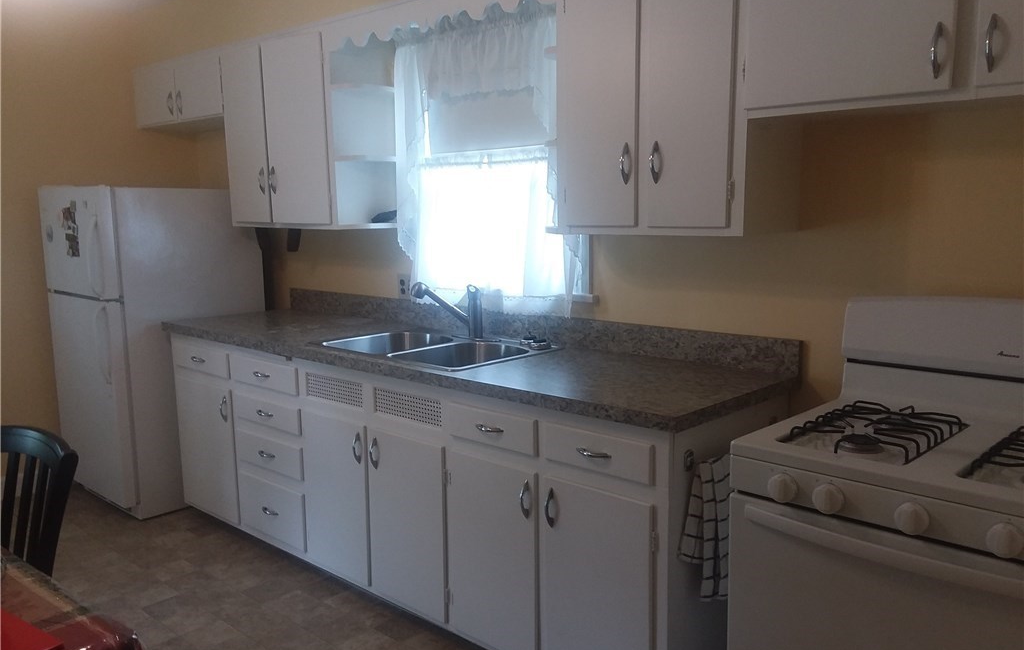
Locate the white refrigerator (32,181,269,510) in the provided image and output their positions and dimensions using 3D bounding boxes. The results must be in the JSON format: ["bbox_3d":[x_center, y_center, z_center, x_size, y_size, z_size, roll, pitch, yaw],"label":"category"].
[{"bbox_3d":[-1.823,0.081,4.145,0.820,1.534,0.720,7,11,41],"label":"white refrigerator"}]

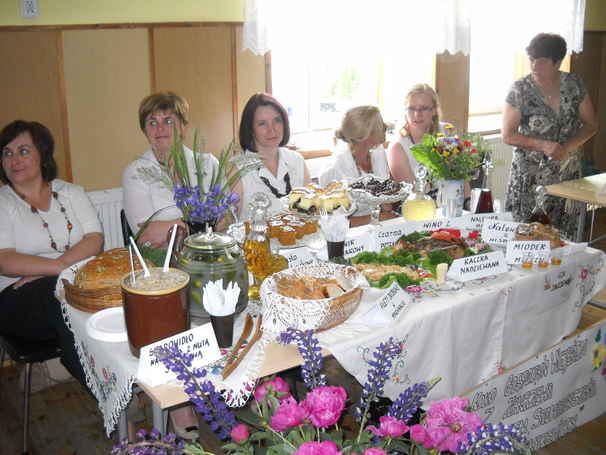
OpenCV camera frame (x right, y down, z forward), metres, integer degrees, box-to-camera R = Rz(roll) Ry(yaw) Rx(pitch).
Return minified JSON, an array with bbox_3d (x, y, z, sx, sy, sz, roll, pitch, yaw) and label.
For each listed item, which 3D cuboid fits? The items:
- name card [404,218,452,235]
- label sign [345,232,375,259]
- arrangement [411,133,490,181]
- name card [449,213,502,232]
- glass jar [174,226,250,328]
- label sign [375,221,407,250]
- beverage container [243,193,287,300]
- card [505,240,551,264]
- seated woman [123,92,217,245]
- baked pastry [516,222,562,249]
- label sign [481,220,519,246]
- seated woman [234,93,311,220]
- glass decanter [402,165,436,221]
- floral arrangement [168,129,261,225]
[{"bbox_3d":[0.525,0.006,2.837,0.230,0.070,0.065,-7,16,-24],"label":"name card"},{"bbox_3d":[0.173,0.067,2.591,0.210,0.084,0.070,-11,18,-36],"label":"label sign"},{"bbox_3d":[0.711,-0.340,3.206,0.350,0.220,0.310,-1,16,0],"label":"arrangement"},{"bbox_3d":[0.828,-0.035,3.058,0.200,0.090,0.070,-4,16,-9],"label":"name card"},{"bbox_3d":[-0.272,0.132,2.002,0.222,0.267,0.222,-1,15,0],"label":"glass jar"},{"bbox_3d":[0.369,0.033,2.834,0.160,0.100,0.065,-9,18,-25],"label":"label sign"},{"bbox_3d":[-0.134,0.049,2.179,0.145,0.335,0.145,-1,15,0],"label":"beverage container"},{"bbox_3d":[0.874,0.090,2.604,0.166,0.094,0.065,-1,16,2],"label":"card"},{"bbox_3d":[-0.509,0.150,2.860,0.480,1.360,0.700,-5,17,-11],"label":"seated woman"},{"bbox_3d":[0.995,0.035,2.829,0.190,0.068,0.170,-6,17,-17],"label":"baked pastry"},{"bbox_3d":[0.844,0.019,2.721,0.200,0.100,0.060,5,16,19],"label":"label sign"},{"bbox_3d":[-0.079,0.083,2.982,0.470,1.317,0.700,-8,17,-27],"label":"seated woman"},{"bbox_3d":[0.561,-0.159,3.199,0.155,0.255,0.155,-1,16,0],"label":"glass decanter"},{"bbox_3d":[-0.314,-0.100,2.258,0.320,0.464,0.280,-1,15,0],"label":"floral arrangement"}]

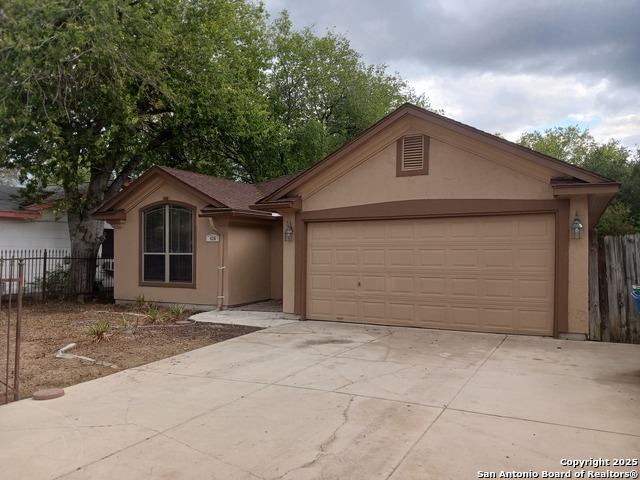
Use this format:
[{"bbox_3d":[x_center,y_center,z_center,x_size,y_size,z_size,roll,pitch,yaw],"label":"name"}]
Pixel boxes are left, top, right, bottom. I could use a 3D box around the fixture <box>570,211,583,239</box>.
[{"bbox_3d":[4.222,-0.255,8.216,0.190,0.460,0.220,-1,-2,27],"label":"fixture"}]

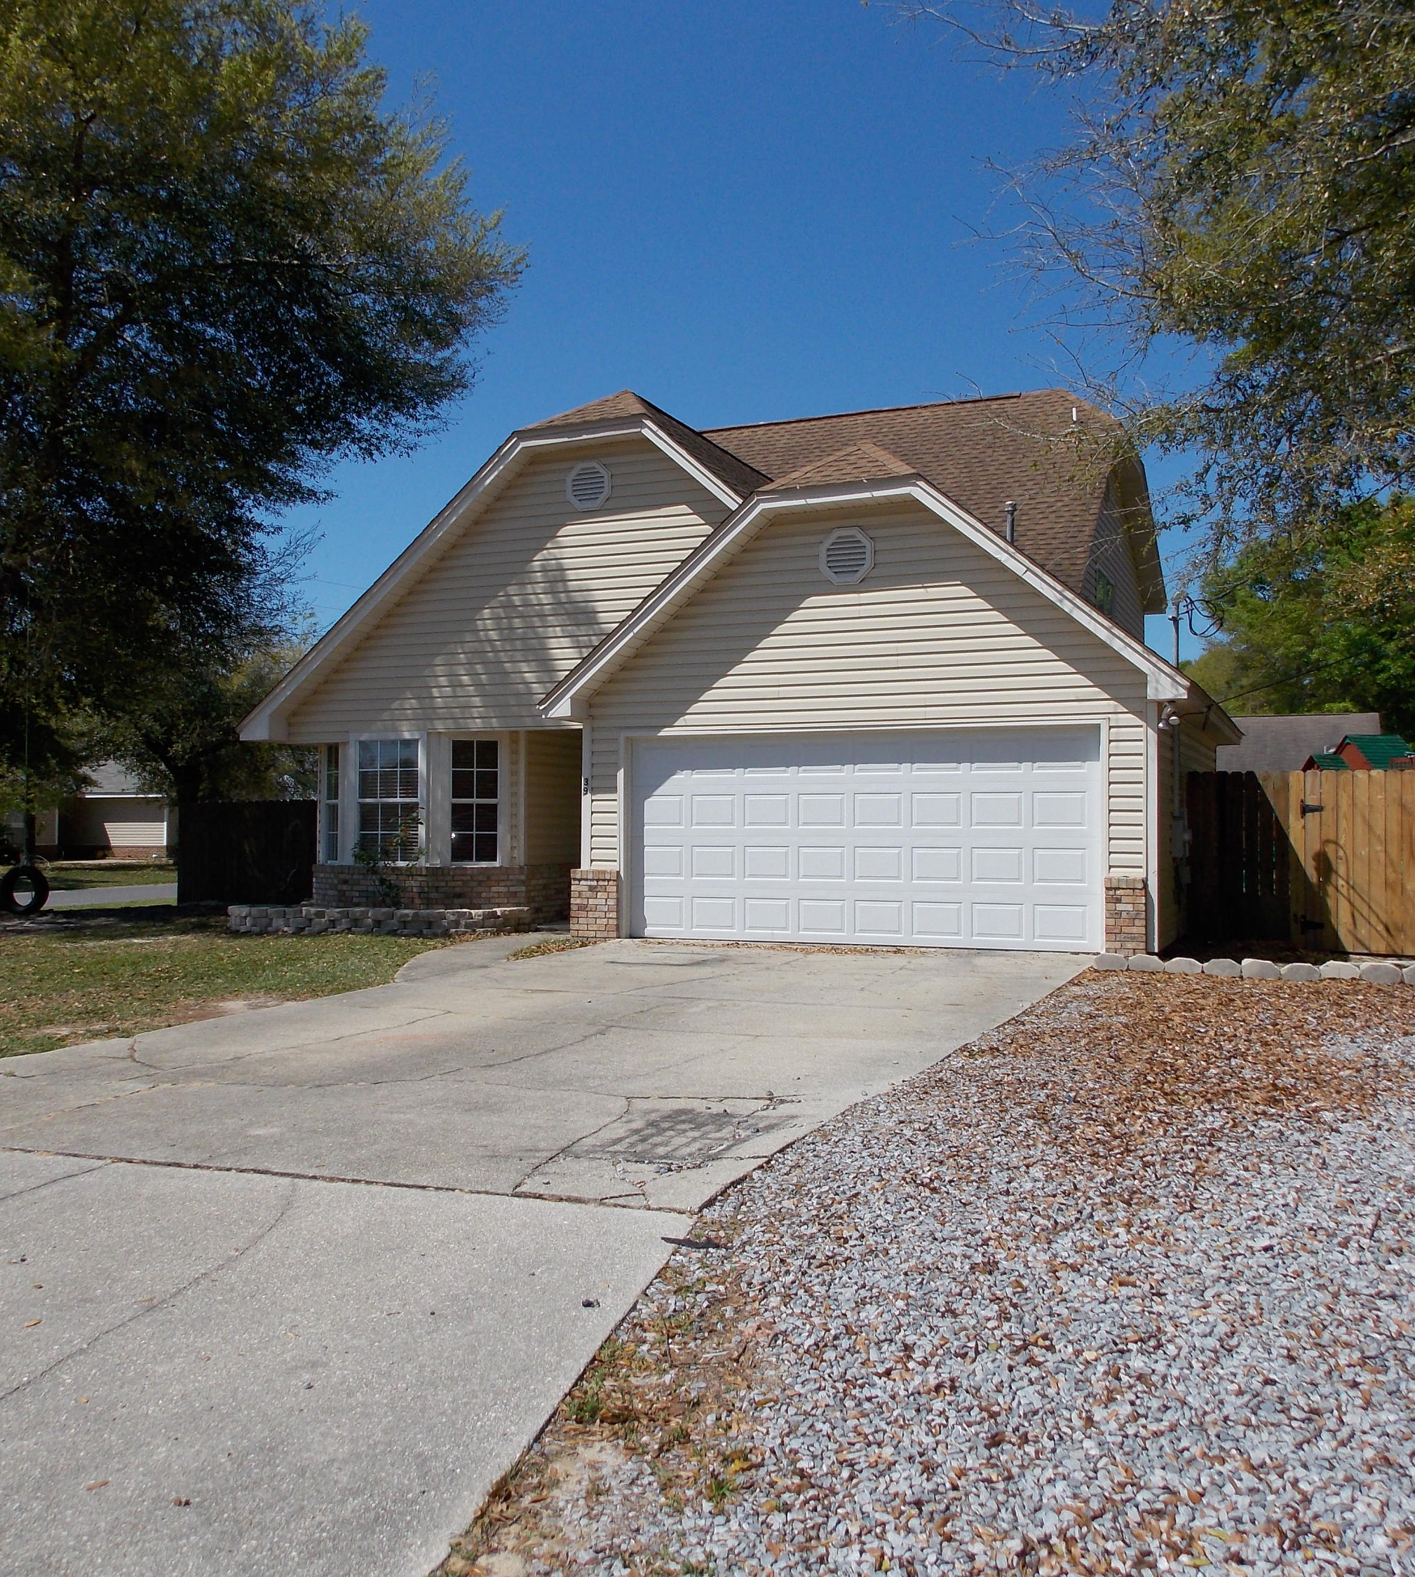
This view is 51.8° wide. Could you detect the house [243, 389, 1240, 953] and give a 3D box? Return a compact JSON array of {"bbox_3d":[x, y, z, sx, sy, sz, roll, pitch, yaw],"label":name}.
[{"bbox_3d":[1.473,-2.203,21.497,12.000,8.050,13.400,-1,-2,23],"label":"house"}]

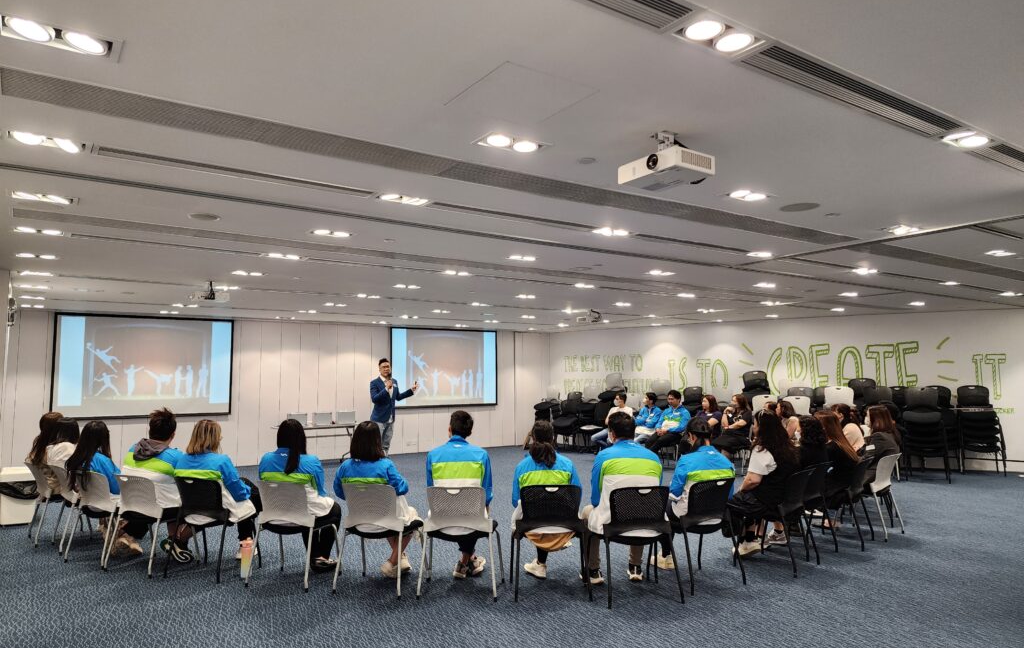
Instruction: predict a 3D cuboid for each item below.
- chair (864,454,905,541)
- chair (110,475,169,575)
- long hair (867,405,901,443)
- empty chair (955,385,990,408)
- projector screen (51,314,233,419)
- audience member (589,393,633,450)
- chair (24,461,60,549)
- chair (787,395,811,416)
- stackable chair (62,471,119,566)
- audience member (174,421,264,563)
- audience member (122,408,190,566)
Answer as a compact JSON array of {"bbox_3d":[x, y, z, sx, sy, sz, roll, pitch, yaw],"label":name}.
[{"bbox_3d":[3.537,1.668,6.710,0.520,0.790,0.550,-5,-6,44],"label":"chair"},{"bbox_3d":[-3.030,1.638,5.715,0.550,0.790,0.520,-2,-5,23],"label":"chair"},{"bbox_3d":[3.685,0.992,6.780,0.270,0.380,0.240,-4,-6,37],"label":"long hair"},{"bbox_3d":[7.157,1.356,10.537,0.530,0.790,0.520,-3,-6,35],"label":"empty chair"},{"bbox_3d":[-6.247,0.736,11.671,2.720,1.700,0.070,3,-6,-35],"label":"projector screen"},{"bbox_3d":[1.903,1.987,13.133,0.780,1.280,0.520,3,-6,-37],"label":"audience member"},{"bbox_3d":[-4.465,1.731,6.768,0.530,0.780,0.520,4,-6,-41],"label":"chair"},{"bbox_3d":[4.545,1.560,10.865,0.530,0.790,0.520,-3,-5,29],"label":"chair"},{"bbox_3d":[-3.544,1.665,5.992,0.550,0.790,0.520,-3,-5,27],"label":"stackable chair"},{"bbox_3d":[-2.345,1.409,5.717,0.520,1.230,0.680,-2,-5,21],"label":"audience member"},{"bbox_3d":[-3.030,1.388,5.844,0.530,1.310,0.760,-3,-5,25],"label":"audience member"}]

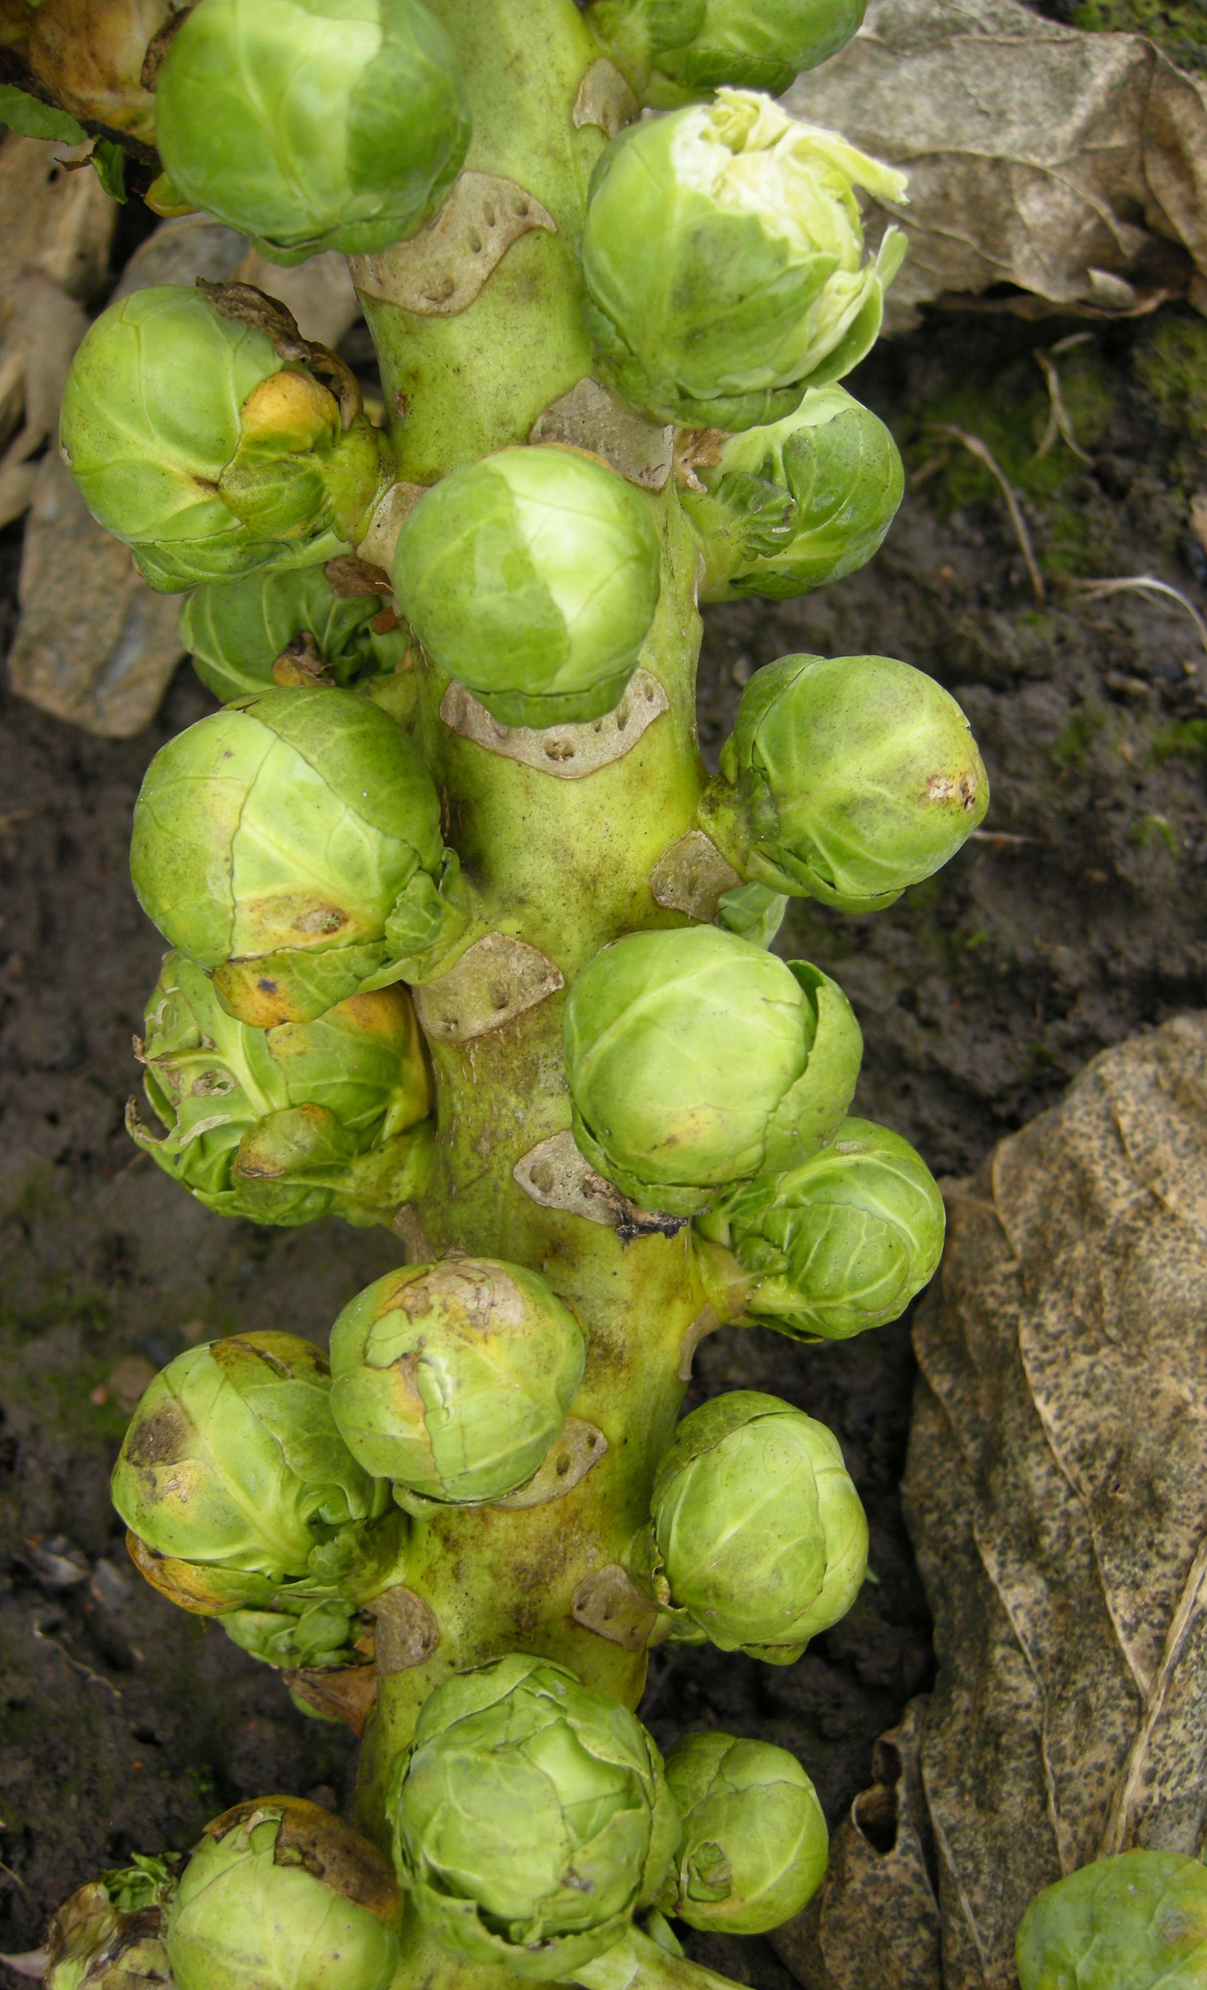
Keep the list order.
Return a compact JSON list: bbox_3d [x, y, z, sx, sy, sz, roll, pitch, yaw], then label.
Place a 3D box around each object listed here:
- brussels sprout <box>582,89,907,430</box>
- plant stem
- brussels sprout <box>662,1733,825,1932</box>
[{"bbox_3d":[0.016,-0.083,0.226,0.037,0.038,0.037,0,45,0],"label":"brussels sprout"},{"bbox_3d":[-0.012,0.029,0.300,0.050,0.330,0.043,1,22,0],"label":"plant stem"},{"bbox_3d":[0.024,0.146,0.352,0.033,0.035,0.034,0,45,0],"label":"brussels sprout"}]

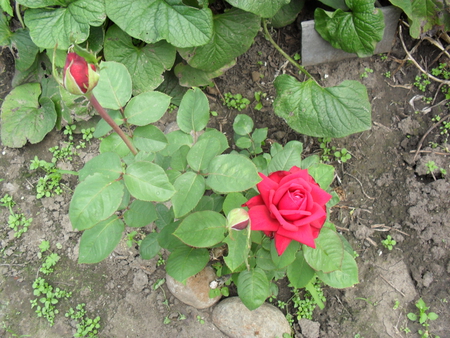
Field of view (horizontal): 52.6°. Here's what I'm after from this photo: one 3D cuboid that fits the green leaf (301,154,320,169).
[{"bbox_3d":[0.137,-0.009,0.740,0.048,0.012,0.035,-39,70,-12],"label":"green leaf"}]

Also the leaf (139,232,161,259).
[{"bbox_3d":[-0.134,0.138,0.820,0.035,0.012,0.051,41,75,14],"label":"leaf"}]

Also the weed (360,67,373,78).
[{"bbox_3d":[0.352,-0.240,1.134,0.030,0.018,0.028,0,55,0],"label":"weed"}]

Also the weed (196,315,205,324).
[{"bbox_3d":[-0.042,0.261,0.789,0.014,0.009,0.015,0,55,0],"label":"weed"}]

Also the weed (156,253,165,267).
[{"bbox_3d":[-0.121,0.169,0.851,0.015,0.012,0.020,0,55,0],"label":"weed"}]

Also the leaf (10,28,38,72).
[{"bbox_3d":[-0.478,-0.283,1.080,0.074,0.040,0.101,-30,82,-17],"label":"leaf"}]

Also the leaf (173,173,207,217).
[{"bbox_3d":[-0.054,0.040,0.690,0.050,0.018,0.082,27,70,9],"label":"leaf"}]

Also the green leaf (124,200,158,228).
[{"bbox_3d":[-0.139,0.074,0.756,0.063,0.020,0.049,18,60,11],"label":"green leaf"}]

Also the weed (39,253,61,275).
[{"bbox_3d":[-0.337,0.181,0.874,0.042,0.025,0.039,0,58,0],"label":"weed"}]

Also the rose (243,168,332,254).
[{"bbox_3d":[0.080,0.052,0.595,0.106,0.066,0.106,0,65,-8],"label":"rose"}]

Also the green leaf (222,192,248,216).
[{"bbox_3d":[0.019,0.062,0.751,0.045,0.020,0.055,-1,58,-1],"label":"green leaf"}]

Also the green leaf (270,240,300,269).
[{"bbox_3d":[0.098,0.137,0.740,0.048,0.018,0.055,24,69,14],"label":"green leaf"}]

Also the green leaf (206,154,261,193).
[{"bbox_3d":[0.013,0.006,0.620,0.072,0.015,0.049,6,70,2],"label":"green leaf"}]

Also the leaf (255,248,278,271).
[{"bbox_3d":[0.073,0.148,0.745,0.049,0.020,0.042,21,60,13],"label":"leaf"}]

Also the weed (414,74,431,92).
[{"bbox_3d":[0.485,-0.210,1.119,0.039,0.025,0.046,0,58,0],"label":"weed"}]

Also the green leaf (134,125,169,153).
[{"bbox_3d":[-0.107,-0.043,0.650,0.050,0.014,0.043,12,67,1],"label":"green leaf"}]

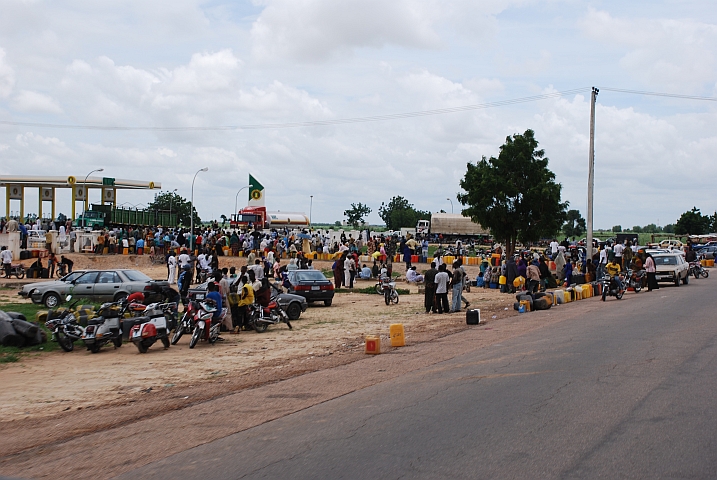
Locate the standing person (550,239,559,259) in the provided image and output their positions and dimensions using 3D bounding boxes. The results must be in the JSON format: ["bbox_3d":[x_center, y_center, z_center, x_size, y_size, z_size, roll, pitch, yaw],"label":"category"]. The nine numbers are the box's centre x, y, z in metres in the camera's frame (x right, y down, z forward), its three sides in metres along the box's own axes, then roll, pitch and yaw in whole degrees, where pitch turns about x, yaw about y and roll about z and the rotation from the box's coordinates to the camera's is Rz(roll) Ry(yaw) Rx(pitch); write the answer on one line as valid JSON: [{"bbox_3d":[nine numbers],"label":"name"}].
[{"bbox_3d":[11.226,0.772,65.000,0.500,1.720,0.320,1,1,9],"label":"standing person"}]

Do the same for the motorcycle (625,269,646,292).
[{"bbox_3d":[11.413,1.687,47.000,0.750,1.080,1.950,1,1,25],"label":"motorcycle"}]

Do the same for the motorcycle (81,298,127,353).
[{"bbox_3d":[-5.854,2.013,26.300,0.700,1.100,1.780,1,1,15],"label":"motorcycle"}]

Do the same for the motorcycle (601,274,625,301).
[{"bbox_3d":[9.248,1.701,41.300,0.750,1.080,1.950,2,1,37],"label":"motorcycle"}]

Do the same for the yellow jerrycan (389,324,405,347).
[{"bbox_3d":[0.795,1.966,23.400,0.270,0.465,0.250,-4,1,6],"label":"yellow jerrycan"}]

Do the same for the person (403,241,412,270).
[{"bbox_3d":[2.814,0.898,65.000,0.520,1.720,0.360,1,1,12],"label":"person"}]

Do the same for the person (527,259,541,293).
[{"bbox_3d":[7.852,1.613,51.000,0.520,1.520,0.450,1,1,6],"label":"person"}]

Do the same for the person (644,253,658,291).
[{"bbox_3d":[12.245,1.367,47.500,0.500,1.630,0.480,1,1,6],"label":"person"}]

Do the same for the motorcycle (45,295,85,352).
[{"bbox_3d":[-6.863,1.988,26.900,0.750,1.200,1.950,1,1,14],"label":"motorcycle"}]

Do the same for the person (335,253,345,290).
[{"bbox_3d":[-0.903,1.449,54.000,0.500,1.730,0.360,1,1,27],"label":"person"}]

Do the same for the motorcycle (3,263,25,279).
[{"bbox_3d":[-18.904,1.571,61.993,1.950,1.080,0.750,2,1,42],"label":"motorcycle"}]

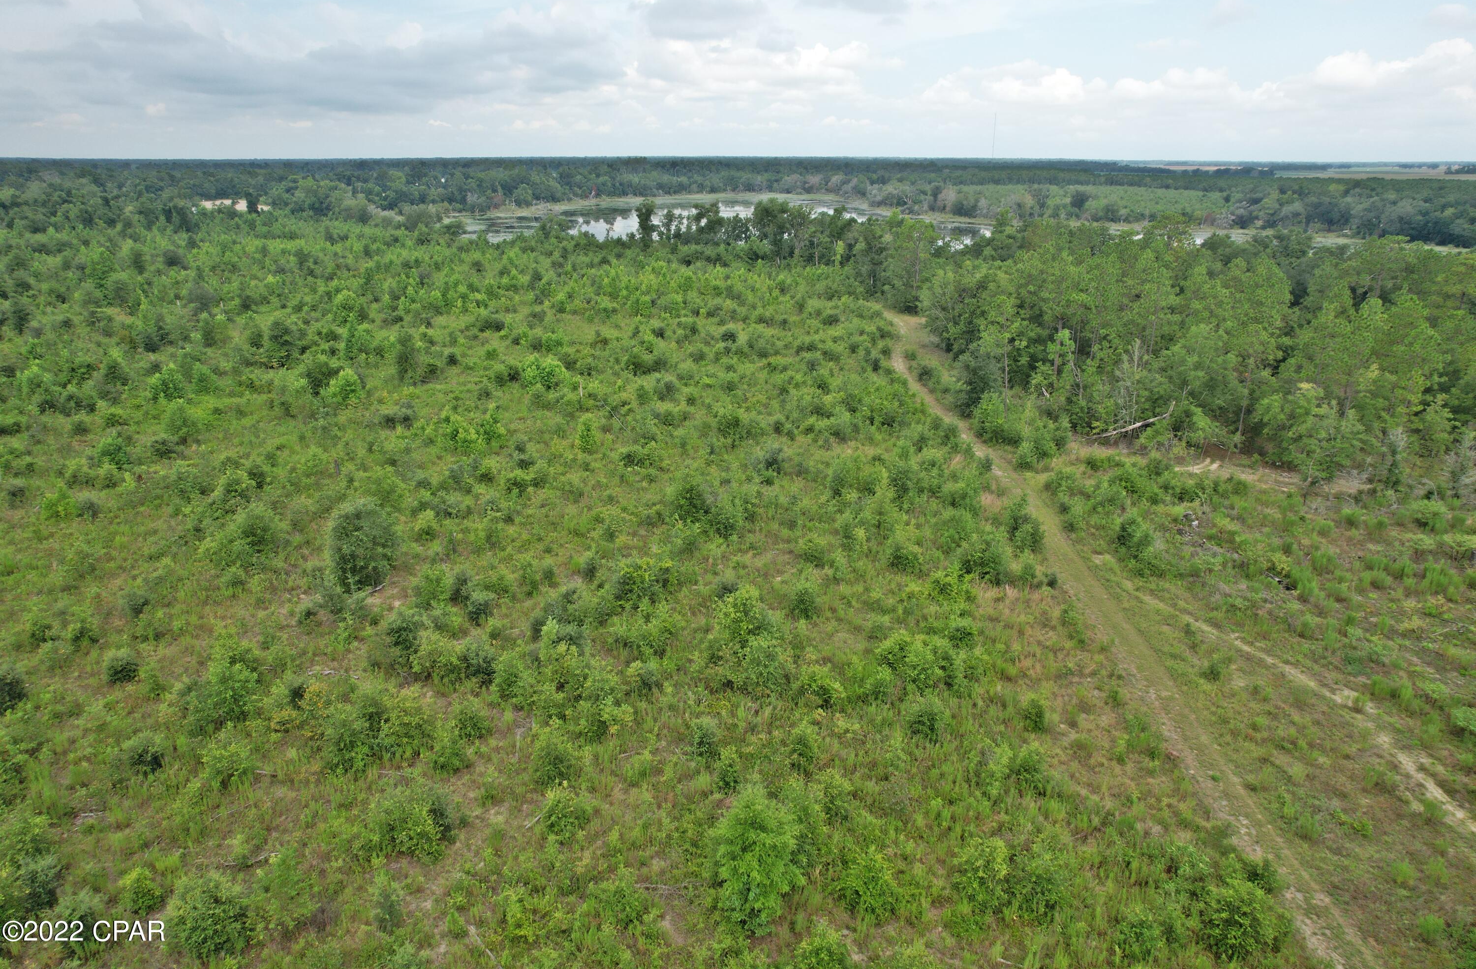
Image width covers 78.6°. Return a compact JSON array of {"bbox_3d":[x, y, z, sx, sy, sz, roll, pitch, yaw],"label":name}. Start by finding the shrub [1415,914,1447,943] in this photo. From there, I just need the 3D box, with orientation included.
[{"bbox_3d":[24.550,15.711,31.957,0.852,0.825,0.852,-19,27,-42],"label":"shrub"}]

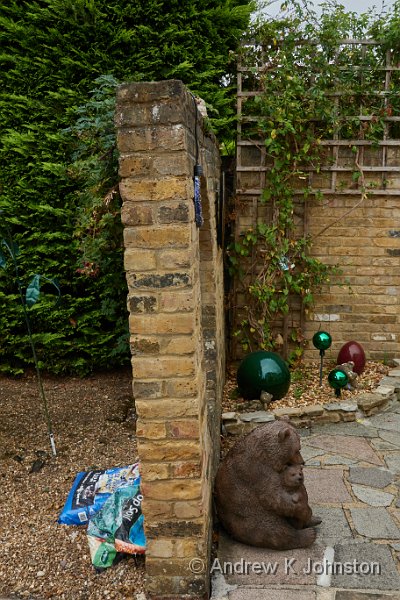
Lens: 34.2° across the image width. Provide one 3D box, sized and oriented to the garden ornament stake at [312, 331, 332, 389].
[{"bbox_3d":[0.858,0.418,4.560,0.132,0.400,0.132,0,11,0],"label":"garden ornament stake"}]

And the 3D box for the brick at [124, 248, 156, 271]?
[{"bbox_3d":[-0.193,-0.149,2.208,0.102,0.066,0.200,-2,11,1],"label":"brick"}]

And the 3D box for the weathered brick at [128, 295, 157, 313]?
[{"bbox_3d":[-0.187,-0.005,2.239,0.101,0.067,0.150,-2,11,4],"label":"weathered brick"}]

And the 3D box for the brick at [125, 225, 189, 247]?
[{"bbox_3d":[-0.136,-0.216,2.158,0.212,0.067,0.105,-2,12,2],"label":"brick"}]

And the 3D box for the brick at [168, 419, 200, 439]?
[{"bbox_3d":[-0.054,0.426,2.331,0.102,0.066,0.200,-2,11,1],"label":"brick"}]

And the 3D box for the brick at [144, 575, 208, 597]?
[{"bbox_3d":[-0.083,1.031,2.417,0.215,0.067,0.105,-2,11,4],"label":"brick"}]

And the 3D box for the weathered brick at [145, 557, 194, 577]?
[{"bbox_3d":[-0.090,0.957,2.403,0.205,0.067,0.105,-2,11,4],"label":"weathered brick"}]

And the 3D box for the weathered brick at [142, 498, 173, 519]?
[{"bbox_3d":[-0.147,0.720,2.390,0.106,0.067,0.180,-2,12,2],"label":"weathered brick"}]

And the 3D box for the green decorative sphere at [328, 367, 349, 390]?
[{"bbox_3d":[0.936,0.536,4.390,0.136,0.140,0.136,-1,12,0],"label":"green decorative sphere"}]

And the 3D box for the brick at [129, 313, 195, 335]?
[{"bbox_3d":[-0.124,0.070,2.227,0.215,0.067,0.105,-2,11,4],"label":"brick"}]

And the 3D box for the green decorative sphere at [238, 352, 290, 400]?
[{"bbox_3d":[0.425,0.512,4.330,0.352,0.352,0.352,0,11,0],"label":"green decorative sphere"}]

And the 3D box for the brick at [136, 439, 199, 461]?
[{"bbox_3d":[-0.107,0.512,2.307,0.213,0.067,0.105,-2,12,2],"label":"brick"}]

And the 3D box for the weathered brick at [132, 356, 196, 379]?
[{"bbox_3d":[-0.118,0.217,2.247,0.213,0.067,0.105,-2,12,2],"label":"weathered brick"}]

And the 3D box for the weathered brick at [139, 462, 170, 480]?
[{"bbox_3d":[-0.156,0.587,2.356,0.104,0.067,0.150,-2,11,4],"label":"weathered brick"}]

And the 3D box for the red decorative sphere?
[{"bbox_3d":[1.133,0.439,4.850,0.212,0.260,0.212,0,11,0],"label":"red decorative sphere"}]

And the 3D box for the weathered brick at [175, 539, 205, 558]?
[{"bbox_3d":[-0.035,0.873,2.418,0.106,0.067,0.180,-2,12,2],"label":"weathered brick"}]

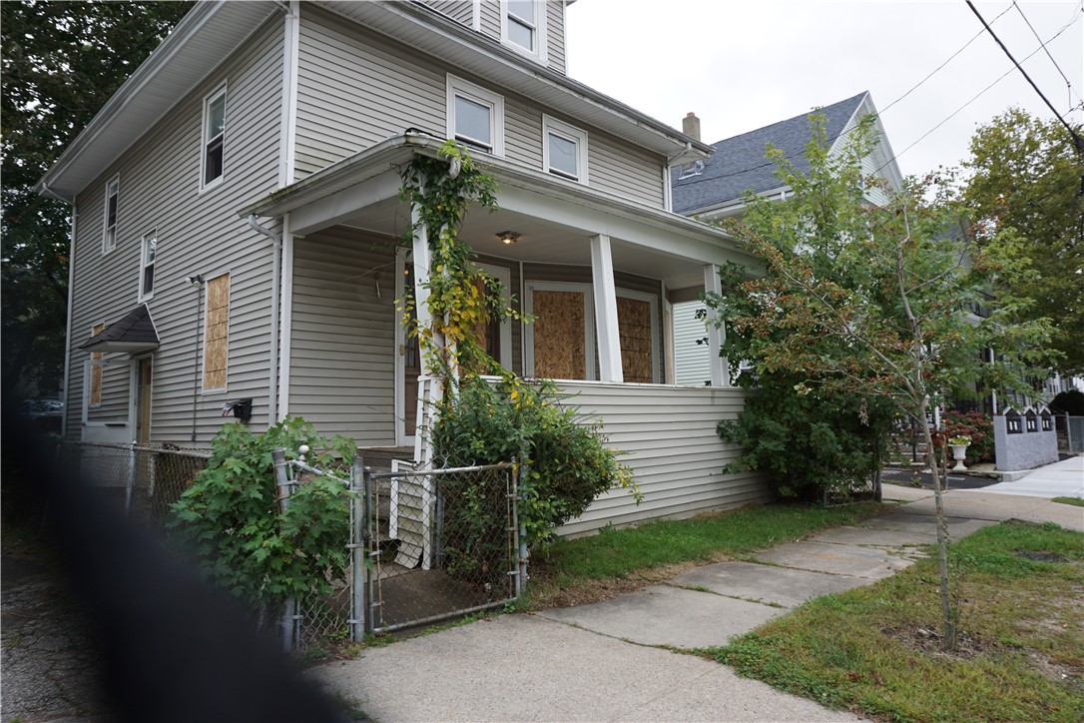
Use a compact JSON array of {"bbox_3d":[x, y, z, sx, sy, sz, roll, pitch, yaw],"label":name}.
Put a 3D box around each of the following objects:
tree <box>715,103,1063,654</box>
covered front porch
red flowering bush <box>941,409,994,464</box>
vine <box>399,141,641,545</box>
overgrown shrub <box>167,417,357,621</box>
[{"bbox_3d":[1.882,0.134,3.979,1.521,2.714,1.638,-1,-5,0],"label":"tree"},{"bbox_3d":[0.605,-0.044,9.434,2.668,4.025,7.546,-6,-7,44],"label":"covered front porch"},{"bbox_3d":[8.665,1.558,14.742,1.150,1.150,1.250,-6,-7,44],"label":"red flowering bush"},{"bbox_3d":[-0.076,-0.066,6.693,0.994,3.604,2.398,-6,-7,44],"label":"vine"},{"bbox_3d":[-1.581,0.919,4.095,0.889,1.193,1.030,-6,-7,44],"label":"overgrown shrub"}]

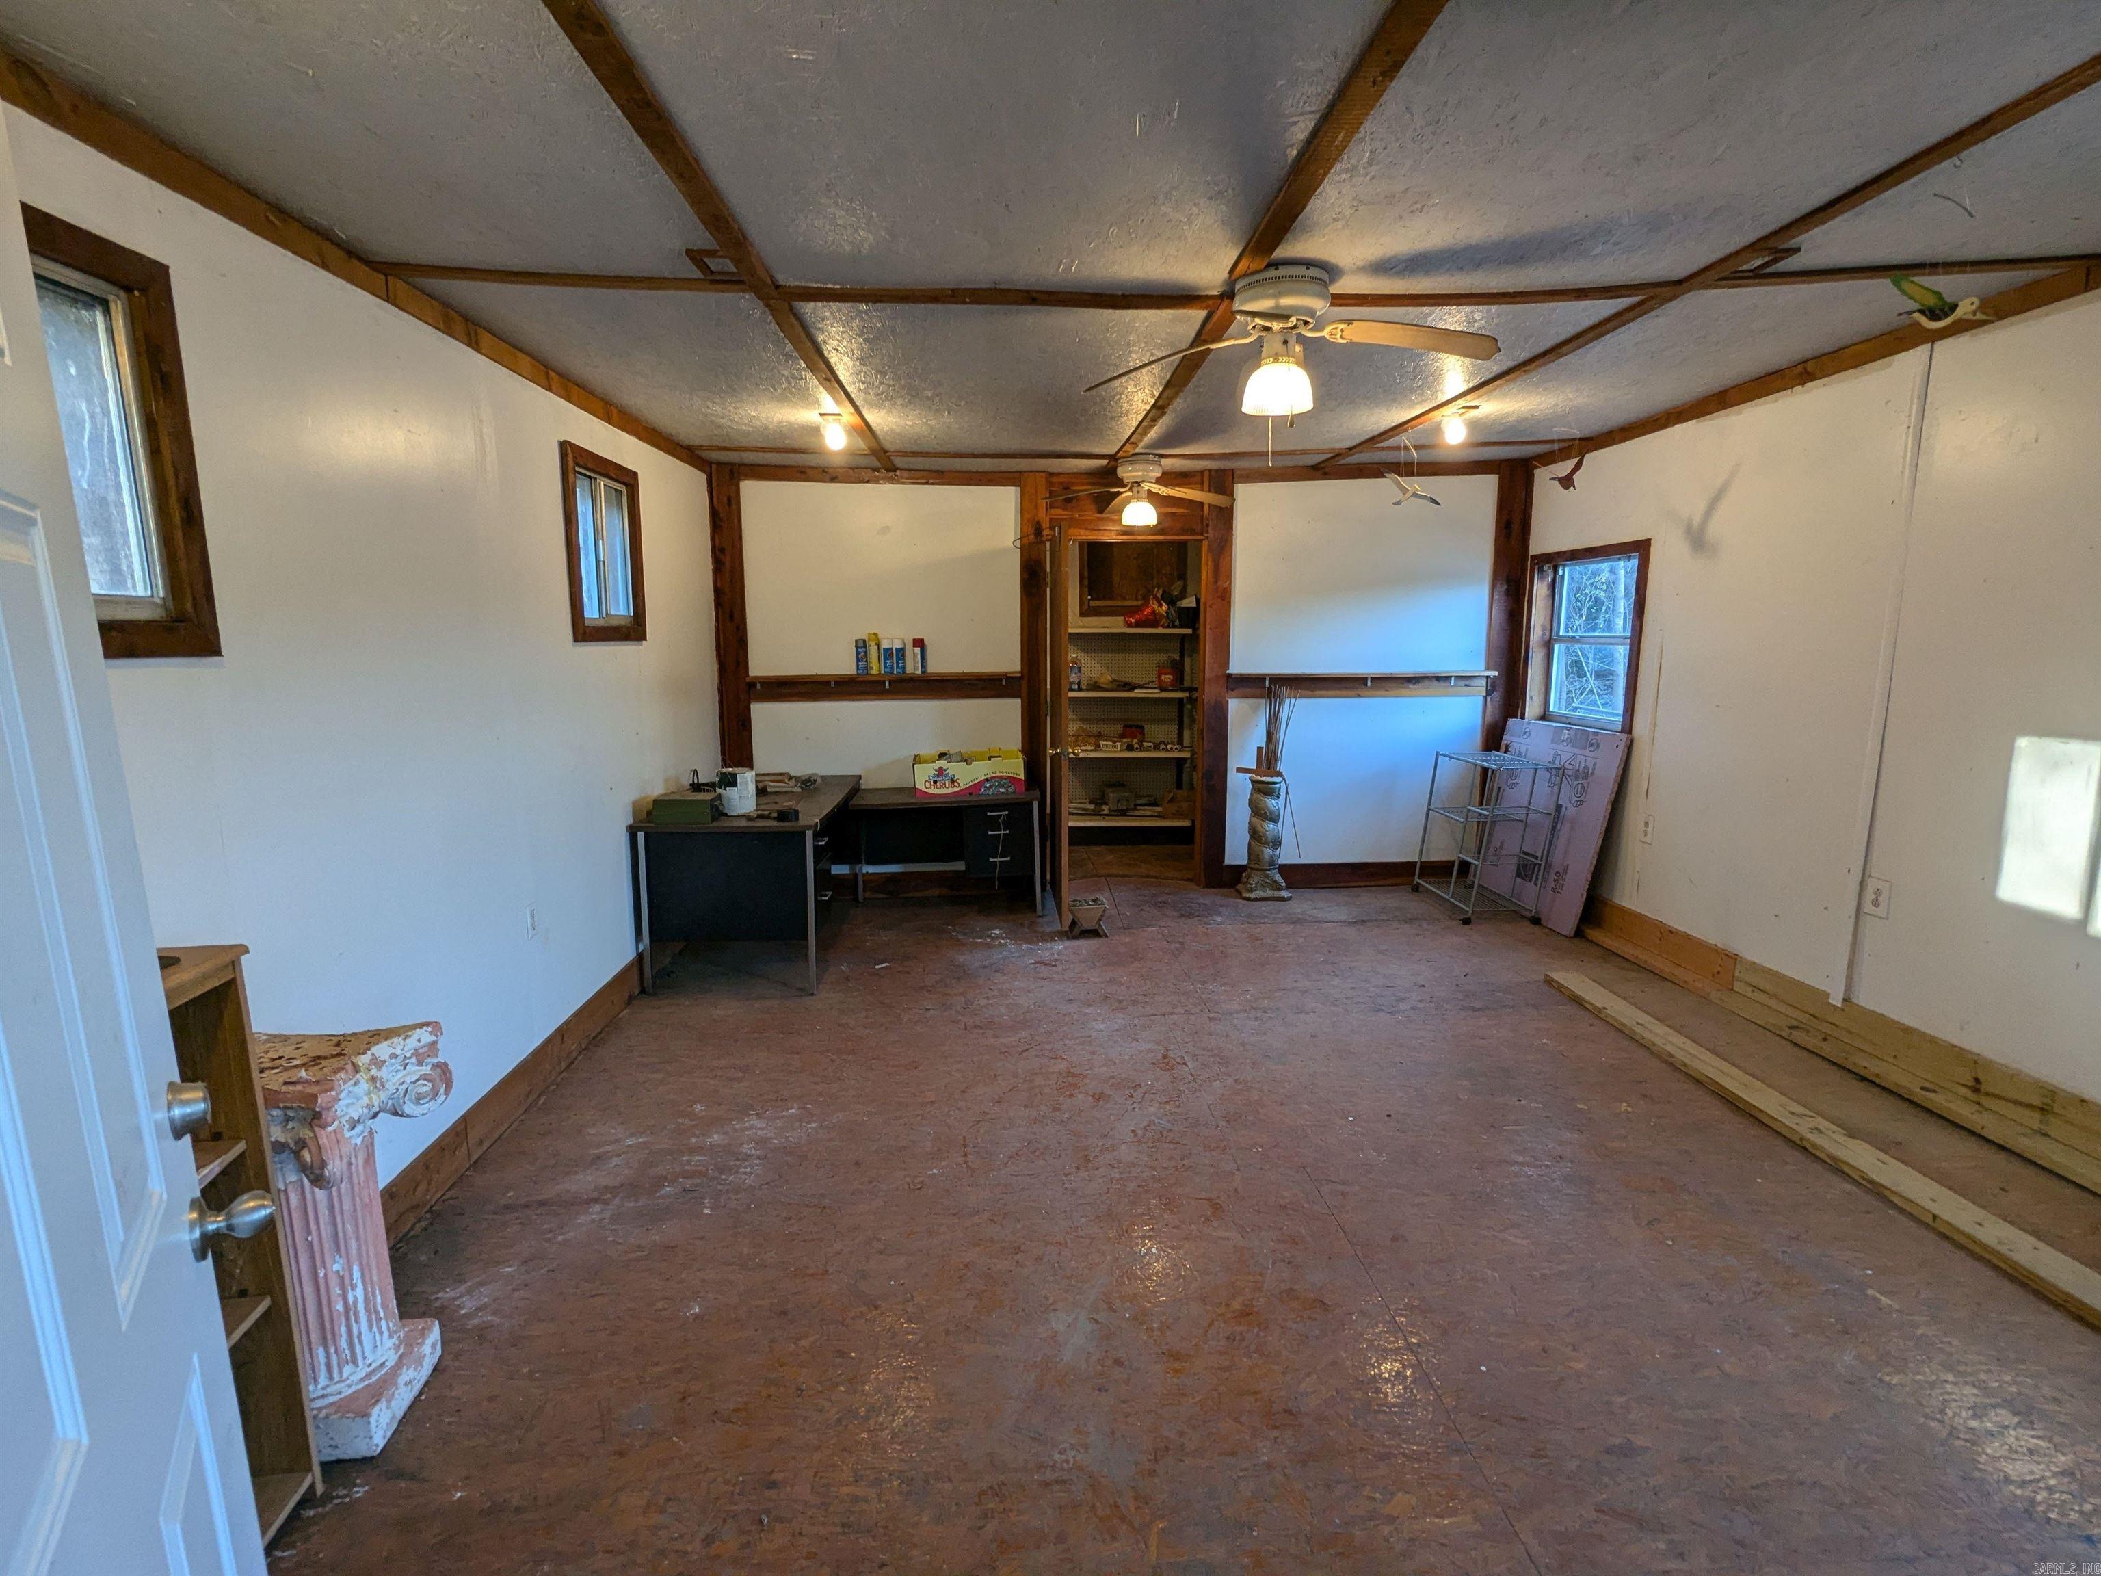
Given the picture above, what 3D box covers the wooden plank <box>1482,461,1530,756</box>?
[{"bbox_3d":[2.692,-0.650,5.837,0.207,2.501,0.090,0,9,-3],"label":"wooden plank"}]

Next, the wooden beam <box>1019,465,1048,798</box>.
[{"bbox_3d":[-0.074,-0.686,5.531,0.146,2.120,0.055,-1,9,-2],"label":"wooden beam"}]

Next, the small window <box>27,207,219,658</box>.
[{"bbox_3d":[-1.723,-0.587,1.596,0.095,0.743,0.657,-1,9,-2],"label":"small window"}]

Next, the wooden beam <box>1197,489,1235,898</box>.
[{"bbox_3d":[0.981,-0.594,5.760,0.147,2.416,0.090,0,9,-3],"label":"wooden beam"}]

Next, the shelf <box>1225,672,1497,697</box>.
[{"bbox_3d":[1.814,-0.603,5.725,1.588,0.148,0.130,0,9,-3],"label":"shelf"}]

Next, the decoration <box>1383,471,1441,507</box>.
[{"bbox_3d":[1.641,-1.358,4.413,0.290,0.160,0.180,-4,10,-22],"label":"decoration"}]

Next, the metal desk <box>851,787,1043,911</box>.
[{"bbox_3d":[-0.571,0.356,5.401,1.045,0.631,0.491,-1,9,-2],"label":"metal desk"}]

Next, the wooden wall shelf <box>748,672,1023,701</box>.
[{"bbox_3d":[-0.937,-0.578,5.591,1.551,0.144,0.130,0,9,-3],"label":"wooden wall shelf"}]

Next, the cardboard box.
[{"bbox_3d":[-0.470,-0.081,5.461,0.595,0.190,0.390,-2,9,-12],"label":"cardboard box"}]

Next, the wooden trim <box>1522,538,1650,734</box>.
[{"bbox_3d":[2.830,-0.773,5.165,0.070,0.963,1.055,0,9,-3],"label":"wooden trim"}]

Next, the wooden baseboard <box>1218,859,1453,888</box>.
[{"bbox_3d":[1.758,0.508,5.812,1.495,0.143,0.035,-1,9,-2],"label":"wooden baseboard"}]

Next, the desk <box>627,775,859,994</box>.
[{"bbox_3d":[-1.393,0.405,4.811,0.784,0.743,1.487,-1,9,-2],"label":"desk"}]

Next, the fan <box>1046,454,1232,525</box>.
[{"bbox_3d":[0.451,-1.482,4.862,1.072,0.329,1.072,-1,9,-2],"label":"fan"}]

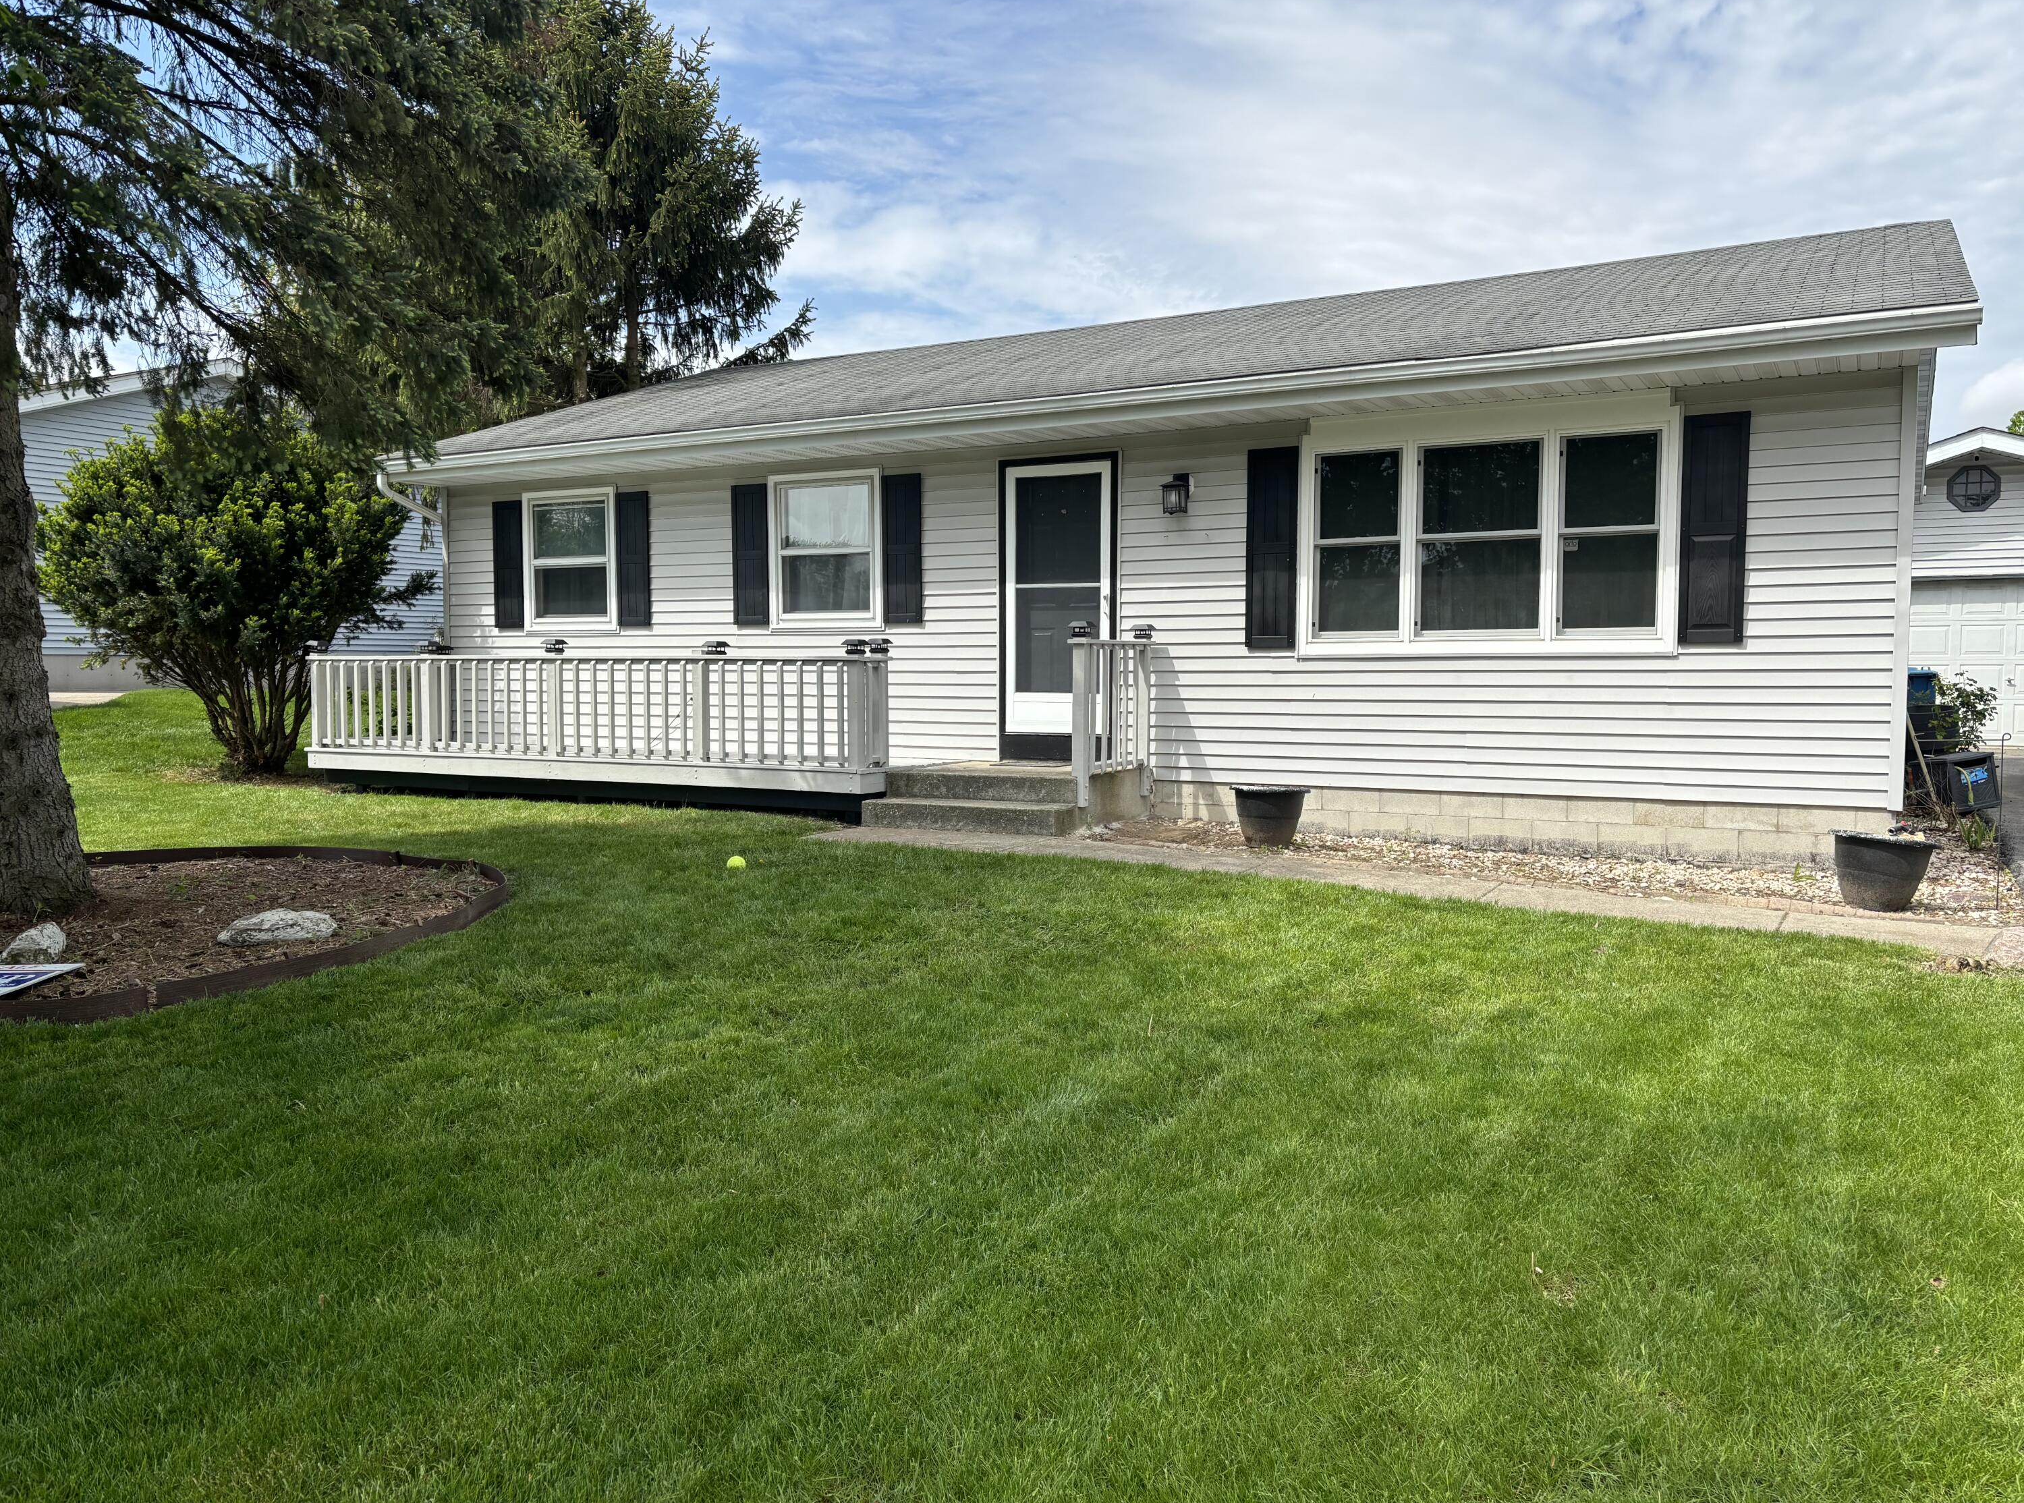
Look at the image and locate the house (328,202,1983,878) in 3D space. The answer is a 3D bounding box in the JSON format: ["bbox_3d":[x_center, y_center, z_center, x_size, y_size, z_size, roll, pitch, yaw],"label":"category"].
[{"bbox_3d":[1.411,-1.906,14.531,12.810,4.740,9.500,2,3,29],"label":"house"}]

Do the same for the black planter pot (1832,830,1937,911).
[{"bbox_3d":[4.547,0.639,7.926,0.515,0.360,0.515,7,6,30],"label":"black planter pot"}]

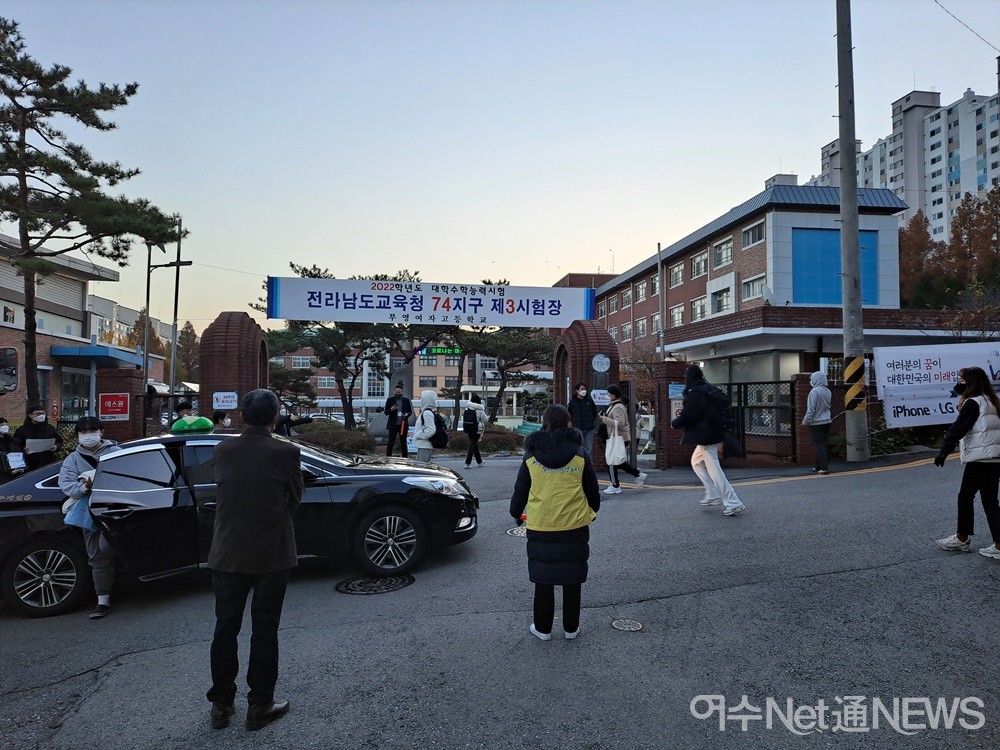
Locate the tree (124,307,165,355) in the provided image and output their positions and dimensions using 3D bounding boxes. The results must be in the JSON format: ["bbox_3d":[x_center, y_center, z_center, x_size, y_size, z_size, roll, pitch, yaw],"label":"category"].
[{"bbox_3d":[-30.679,-1.168,60.000,4.000,9.600,4.000,0,-2,0],"label":"tree"}]

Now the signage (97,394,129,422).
[{"bbox_3d":[-6.394,0.539,11.500,0.460,0.450,0.030,1,-3,-14],"label":"signage"}]

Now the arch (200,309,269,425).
[{"bbox_3d":[-4.844,0.419,12.606,1.000,3.120,1.400,0,-2,-12],"label":"arch"}]

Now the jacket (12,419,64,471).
[{"bbox_3d":[-5.725,0.927,8.589,0.600,0.800,0.400,1,-2,-37],"label":"jacket"}]

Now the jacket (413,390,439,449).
[{"bbox_3d":[-1.107,0.661,10.300,0.380,0.860,0.520,0,-2,3],"label":"jacket"}]

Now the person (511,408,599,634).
[{"bbox_3d":[0.381,1.004,4.830,0.620,1.610,0.390,0,-2,5],"label":"person"}]

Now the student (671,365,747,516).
[{"bbox_3d":[2.374,0.736,7.916,0.740,1.690,0.500,-1,-3,30],"label":"student"}]

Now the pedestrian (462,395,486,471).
[{"bbox_3d":[-0.554,1.232,15.210,0.460,1.630,0.440,-2,-3,37],"label":"pedestrian"}]

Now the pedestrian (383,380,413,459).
[{"bbox_3d":[-2.033,1.069,13.817,0.550,1.740,0.400,0,-2,3],"label":"pedestrian"}]

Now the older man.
[{"bbox_3d":[-1.260,0.946,3.607,0.490,1.730,0.350,0,-3,18],"label":"older man"}]

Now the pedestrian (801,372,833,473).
[{"bbox_3d":[5.175,0.779,11.276,0.500,1.690,0.420,1,-2,-41],"label":"pedestrian"}]

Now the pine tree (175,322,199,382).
[{"bbox_3d":[-20.668,-0.317,45.907,2.100,6.600,2.100,0,-2,0],"label":"pine tree"}]

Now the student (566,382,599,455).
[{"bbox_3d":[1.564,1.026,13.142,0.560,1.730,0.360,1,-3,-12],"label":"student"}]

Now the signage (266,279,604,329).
[{"bbox_3d":[-1.428,-1.572,15.300,7.200,0.900,0.050,1,-2,-6],"label":"signage"}]

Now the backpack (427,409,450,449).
[{"bbox_3d":[-0.914,0.795,10.300,0.320,0.570,0.330,0,-2,3],"label":"backpack"}]

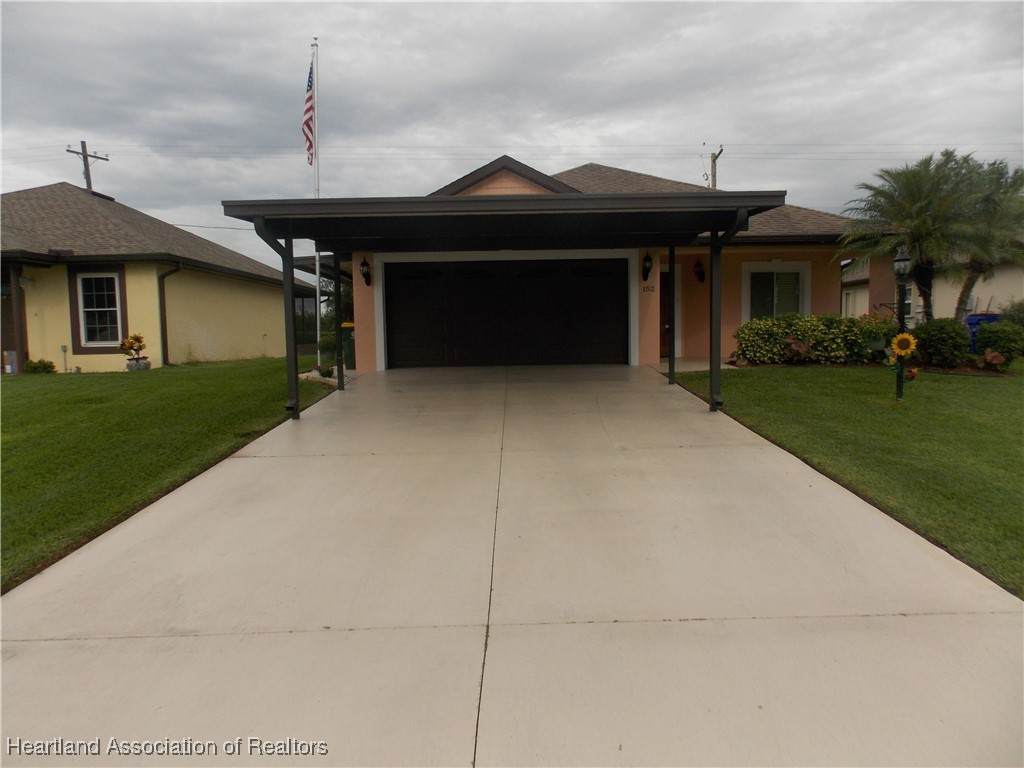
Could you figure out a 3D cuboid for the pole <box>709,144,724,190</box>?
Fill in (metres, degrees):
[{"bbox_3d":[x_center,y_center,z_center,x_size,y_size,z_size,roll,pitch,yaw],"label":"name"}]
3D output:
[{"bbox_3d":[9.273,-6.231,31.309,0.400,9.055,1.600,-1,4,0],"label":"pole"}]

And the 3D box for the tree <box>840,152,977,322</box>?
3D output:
[{"bbox_3d":[8.159,-2.592,14.004,2.550,4.227,2.550,-1,4,0],"label":"tree"}]

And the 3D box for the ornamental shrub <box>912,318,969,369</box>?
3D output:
[{"bbox_3d":[8.175,-0.771,12.950,1.000,0.950,1.000,-1,4,0],"label":"ornamental shrub"}]

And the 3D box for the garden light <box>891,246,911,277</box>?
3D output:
[{"bbox_3d":[5.311,-1.655,9.270,0.215,0.440,0.215,-1,4,0],"label":"garden light"}]

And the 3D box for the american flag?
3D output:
[{"bbox_3d":[-3.820,-5.108,12.848,0.260,2.022,0.220,-2,4,-11],"label":"american flag"}]

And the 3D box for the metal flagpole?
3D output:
[{"bbox_3d":[-3.693,-3.401,12.936,0.100,6.253,0.100,0,3,0],"label":"metal flagpole"}]

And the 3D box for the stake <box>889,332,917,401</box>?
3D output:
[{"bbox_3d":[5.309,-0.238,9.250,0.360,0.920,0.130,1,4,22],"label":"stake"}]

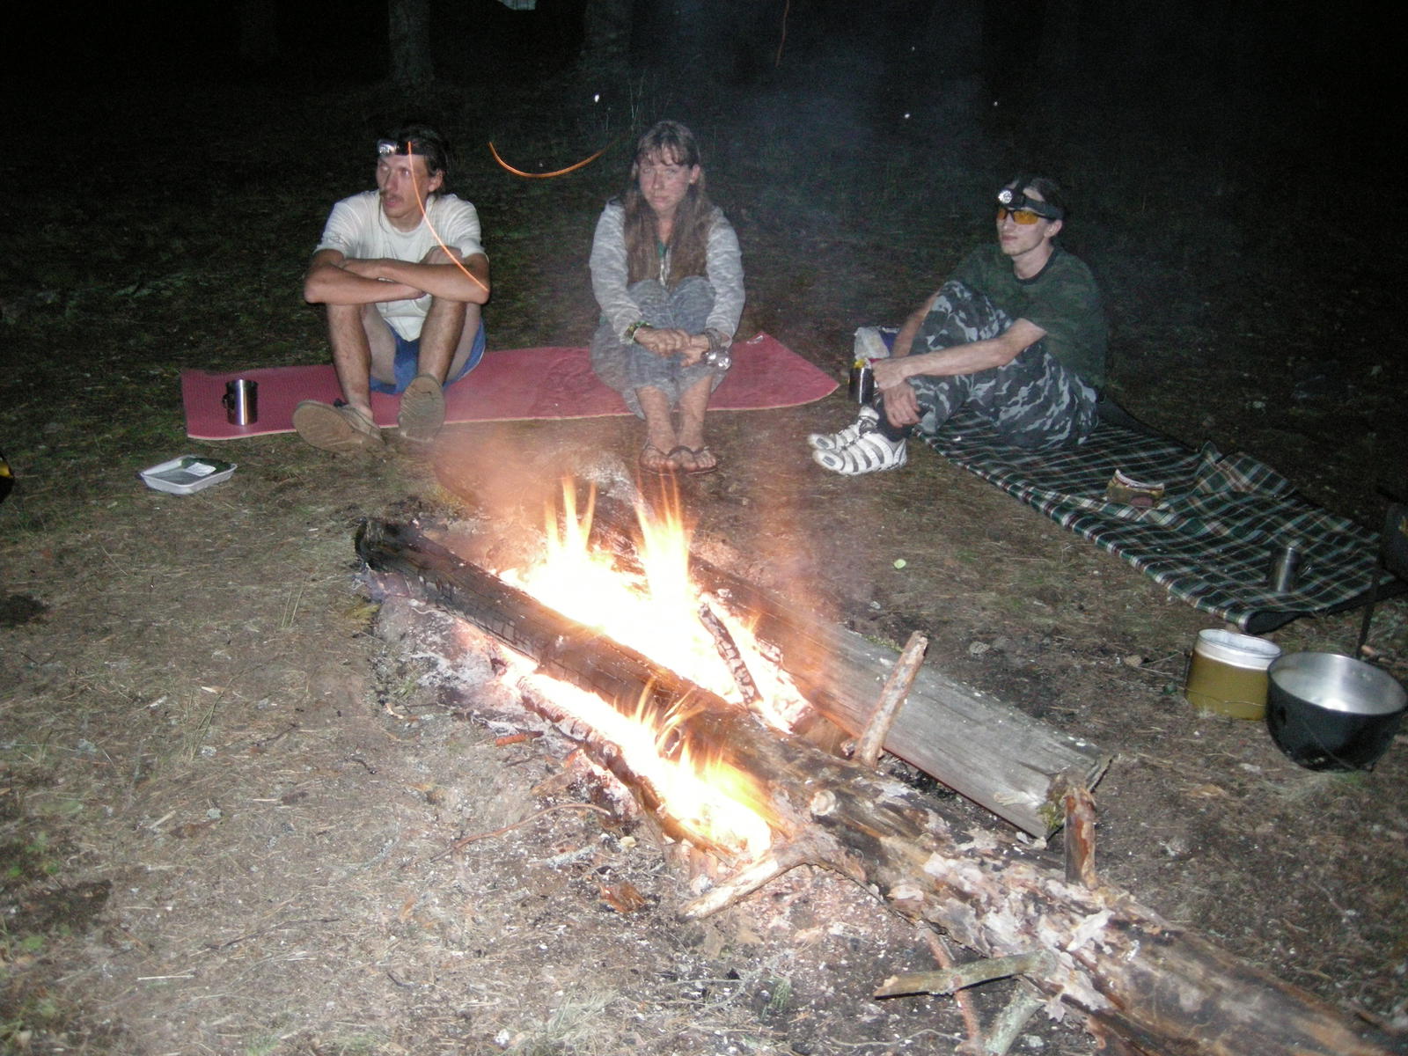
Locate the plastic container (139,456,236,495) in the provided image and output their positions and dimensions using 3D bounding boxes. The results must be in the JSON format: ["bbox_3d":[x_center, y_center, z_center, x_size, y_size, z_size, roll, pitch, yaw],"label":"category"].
[{"bbox_3d":[-1.210,-0.121,3.447,0.138,0.030,0.173,14,23,21],"label":"plastic container"}]

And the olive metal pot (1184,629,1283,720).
[{"bbox_3d":[1.005,0.275,2.772,0.150,0.134,0.100,12,23,19],"label":"olive metal pot"}]

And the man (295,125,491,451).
[{"bbox_3d":[-0.803,-0.684,3.976,0.510,0.750,0.820,3,22,-6],"label":"man"}]

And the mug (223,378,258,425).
[{"bbox_3d":[-1.216,-0.330,3.845,0.090,0.104,0.082,-1,22,-14],"label":"mug"}]

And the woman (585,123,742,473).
[{"bbox_3d":[-0.117,-0.648,3.990,0.440,0.780,0.790,3,22,-5],"label":"woman"}]

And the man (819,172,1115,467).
[{"bbox_3d":[0.761,-0.614,4.135,0.920,0.745,0.510,-11,27,-35],"label":"man"}]

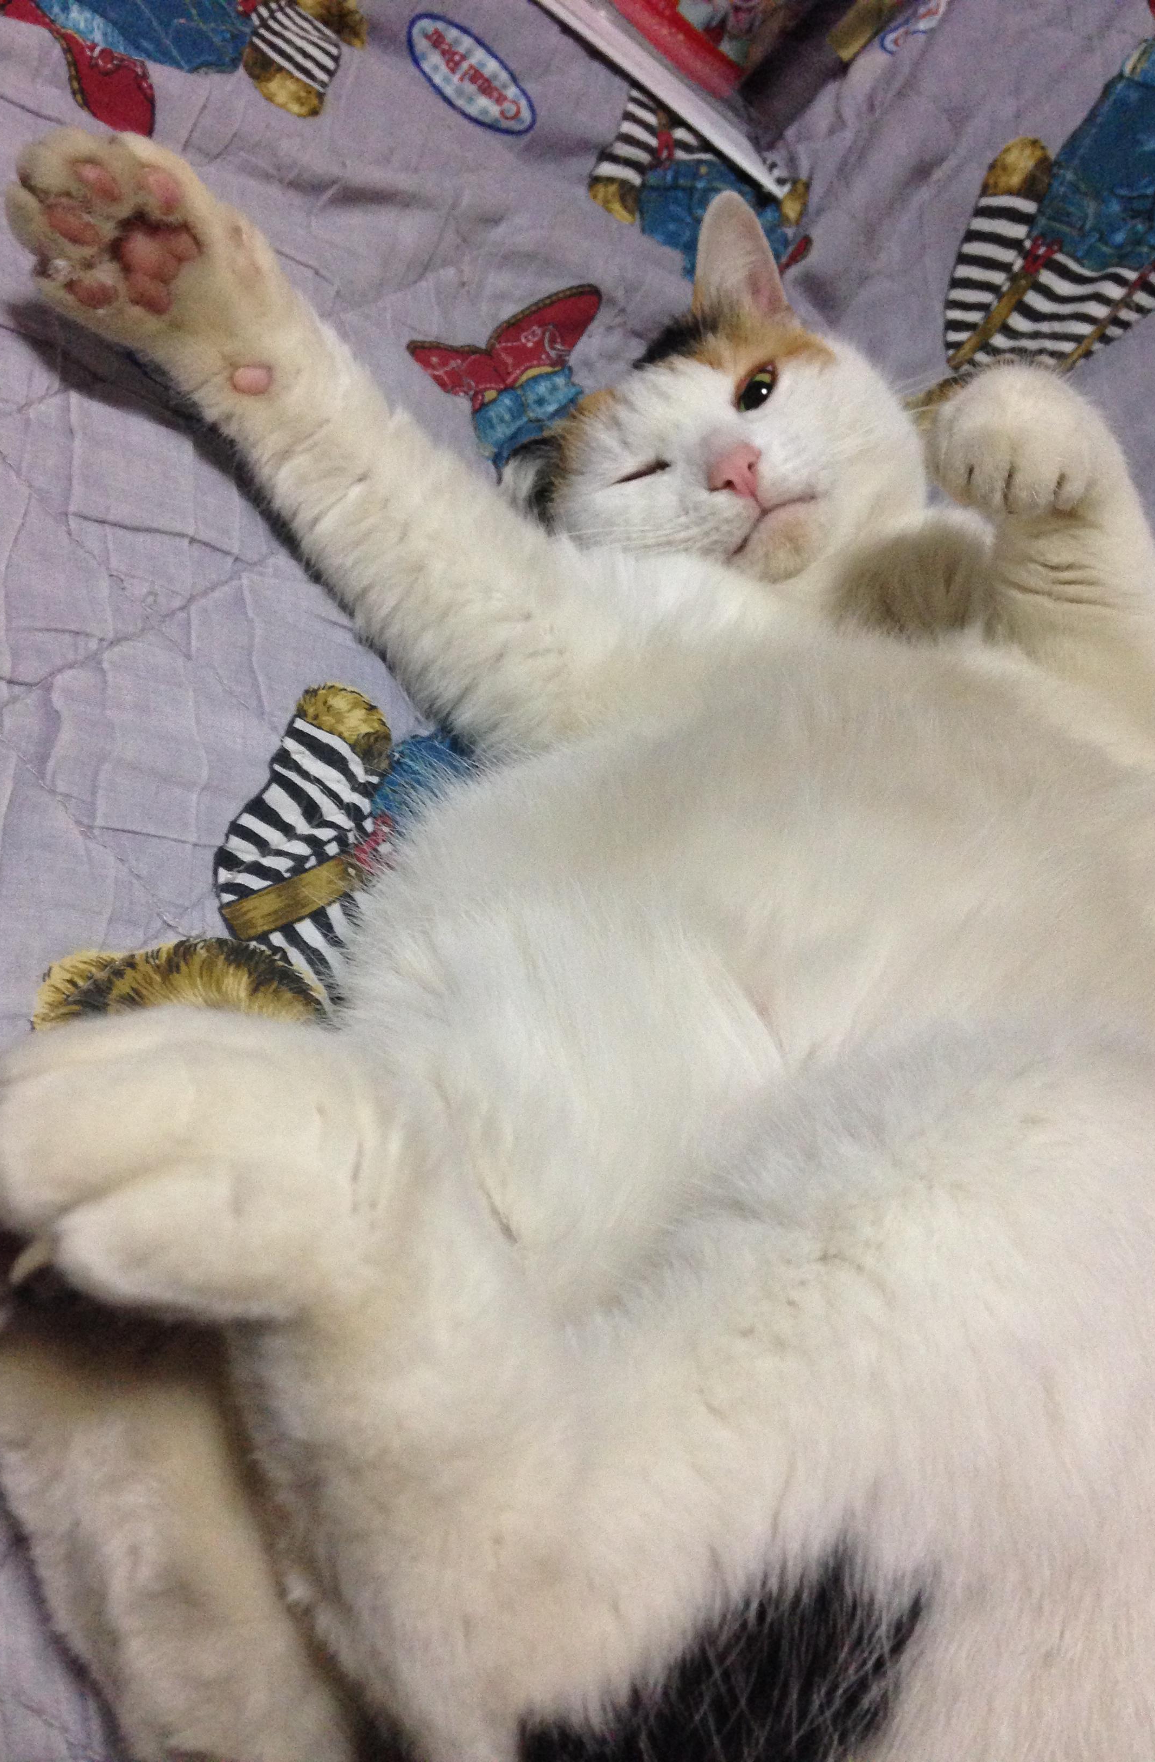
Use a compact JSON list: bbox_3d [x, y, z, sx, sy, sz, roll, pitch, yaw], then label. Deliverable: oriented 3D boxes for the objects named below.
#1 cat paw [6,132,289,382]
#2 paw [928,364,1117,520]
[{"bbox_3d":[-0.109,-0.157,0.425,0.077,0.036,0.049,38,82,9],"label":"cat paw"},{"bbox_3d":[0.123,-0.122,0.465,0.046,0.034,0.046,10,38,3],"label":"paw"}]

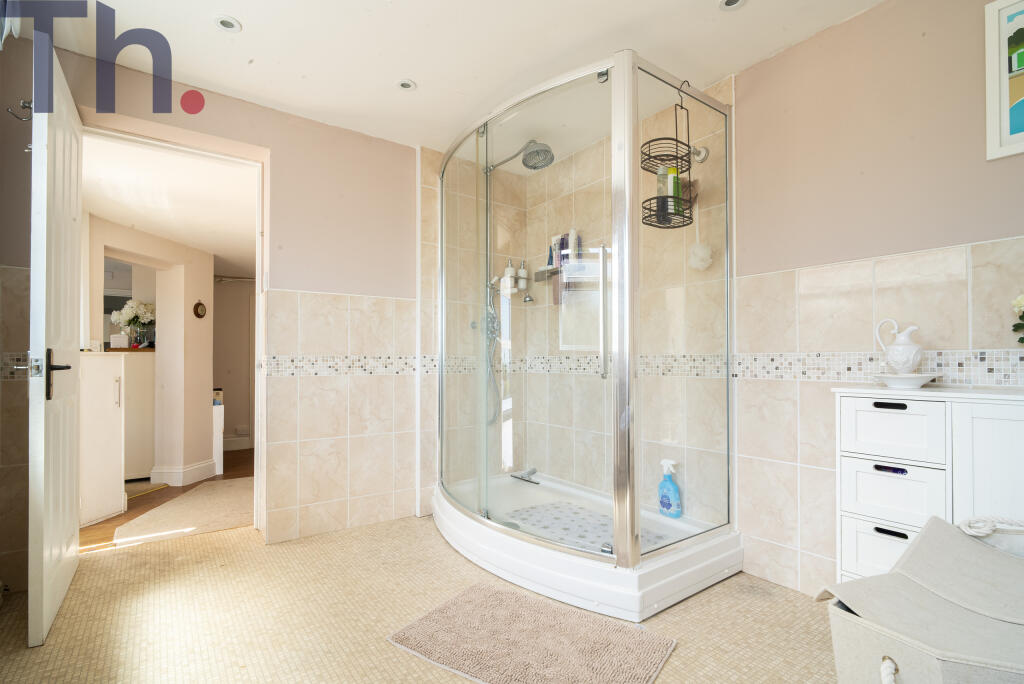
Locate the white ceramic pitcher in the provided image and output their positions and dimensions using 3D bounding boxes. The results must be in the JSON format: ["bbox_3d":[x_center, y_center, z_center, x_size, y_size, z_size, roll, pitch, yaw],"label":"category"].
[{"bbox_3d":[1.259,0.015,1.489,0.105,0.182,0.117,1,-3,-37],"label":"white ceramic pitcher"}]

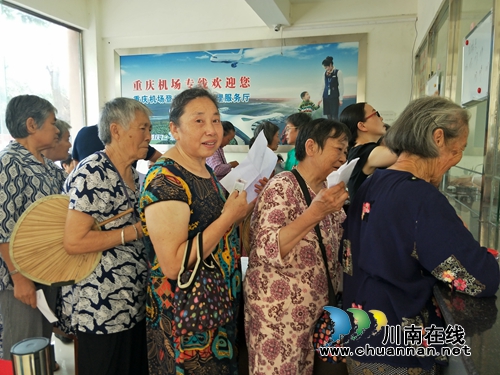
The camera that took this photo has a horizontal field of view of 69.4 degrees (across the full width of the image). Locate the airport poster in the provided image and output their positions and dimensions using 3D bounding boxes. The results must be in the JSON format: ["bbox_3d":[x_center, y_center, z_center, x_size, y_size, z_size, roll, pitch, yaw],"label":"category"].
[{"bbox_3d":[-0.229,-1.011,4.106,2.803,1.051,0.050,2,7,15],"label":"airport poster"}]

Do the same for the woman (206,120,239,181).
[{"bbox_3d":[-0.270,0.208,3.188,0.430,1.560,0.460,1,7,10],"label":"woman"}]

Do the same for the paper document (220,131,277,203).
[{"bbox_3d":[-0.002,-0.068,1.230,0.170,0.260,0.070,30,-24,23],"label":"paper document"}]

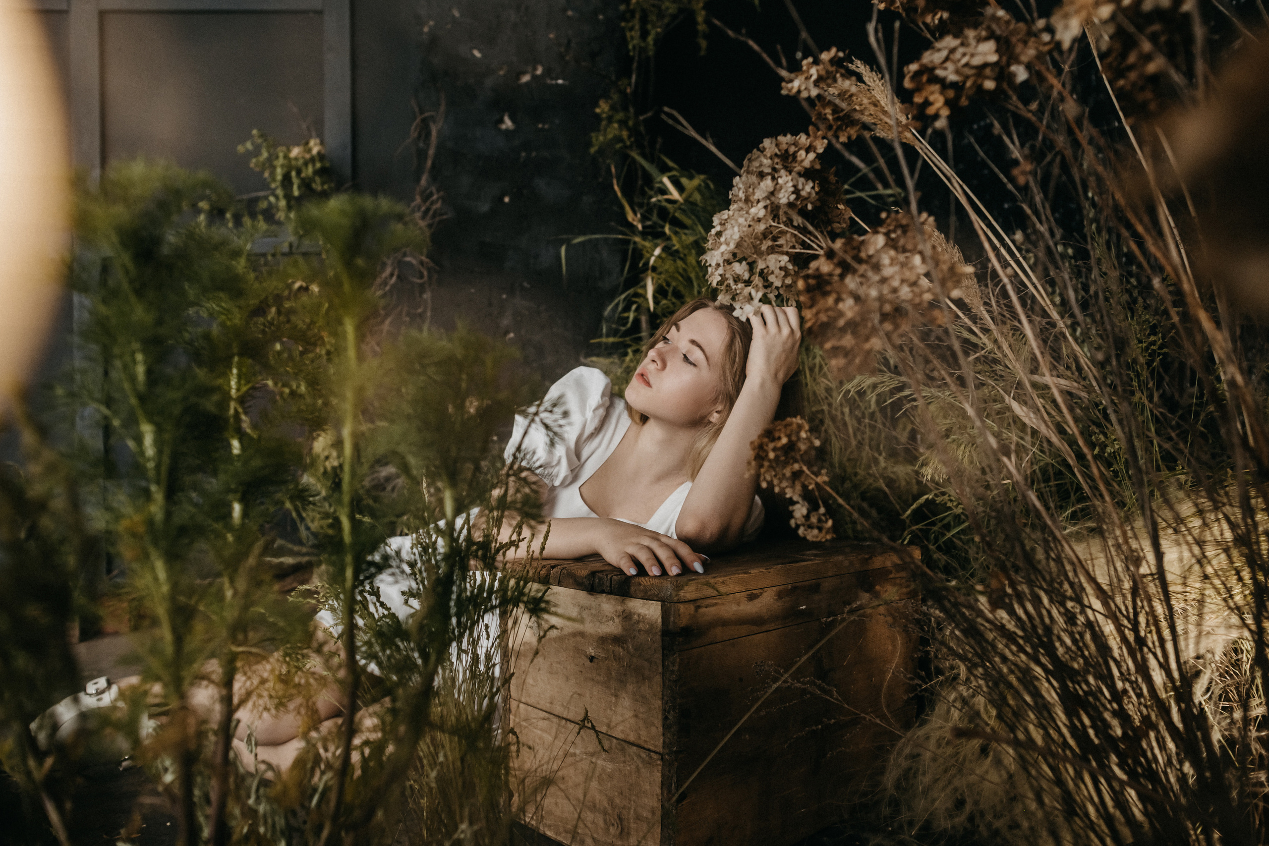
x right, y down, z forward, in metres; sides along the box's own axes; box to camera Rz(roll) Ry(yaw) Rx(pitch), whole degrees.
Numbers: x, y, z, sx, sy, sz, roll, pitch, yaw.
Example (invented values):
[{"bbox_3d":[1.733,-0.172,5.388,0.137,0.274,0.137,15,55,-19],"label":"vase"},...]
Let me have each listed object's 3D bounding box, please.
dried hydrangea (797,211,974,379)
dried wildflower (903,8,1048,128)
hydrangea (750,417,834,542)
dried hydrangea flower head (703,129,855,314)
[{"bbox_3d":[0.288,-0.146,0.970,0.195,0.184,0.150,0,0,0],"label":"dried hydrangea"},{"bbox_3d":[0.411,-0.428,1.020,0.168,0.139,0.135,0,0,0],"label":"dried wildflower"},{"bbox_3d":[0.230,0.083,1.240,0.117,0.174,0.110,0,0,0],"label":"hydrangea"},{"bbox_3d":[0.200,-0.279,1.190,0.201,0.253,0.170,0,0,0],"label":"dried hydrangea flower head"}]

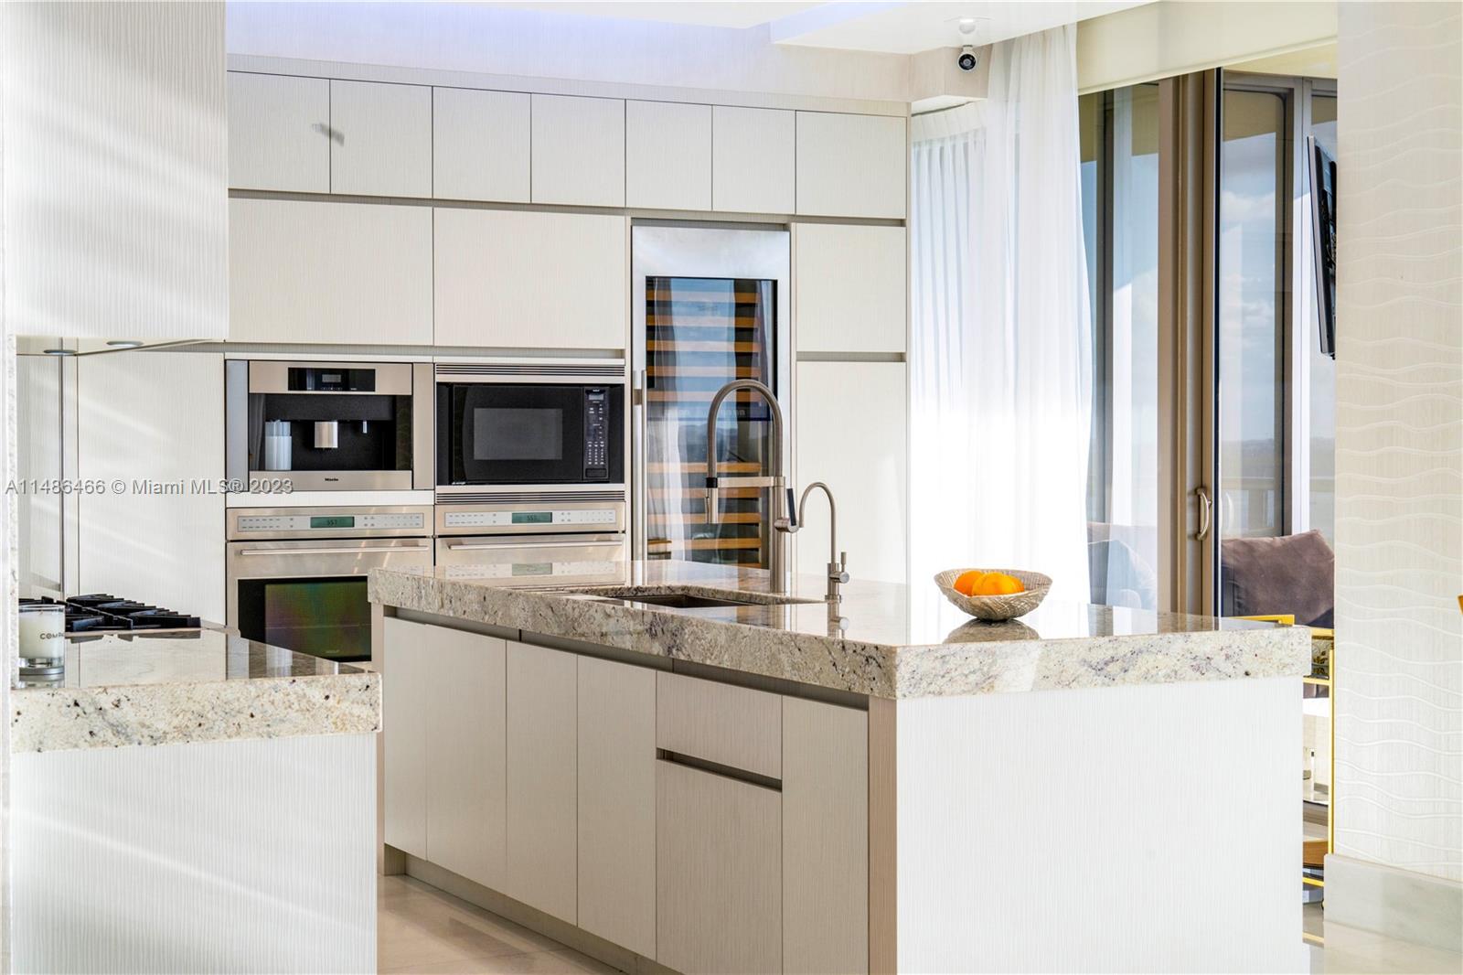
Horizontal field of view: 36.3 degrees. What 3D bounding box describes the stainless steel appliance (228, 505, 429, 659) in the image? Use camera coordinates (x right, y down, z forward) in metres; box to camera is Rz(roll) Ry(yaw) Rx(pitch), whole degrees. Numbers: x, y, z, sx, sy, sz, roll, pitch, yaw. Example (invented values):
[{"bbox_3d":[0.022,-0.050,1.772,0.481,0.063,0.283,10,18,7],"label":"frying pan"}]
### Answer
[{"bbox_3d":[-1.555,0.424,8.307,0.760,0.720,0.600,-1,2,-25],"label":"stainless steel appliance"}]

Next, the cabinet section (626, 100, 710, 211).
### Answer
[{"bbox_3d":[-0.357,-1.288,8.874,0.366,0.411,0.550,-1,2,-25],"label":"cabinet section"}]

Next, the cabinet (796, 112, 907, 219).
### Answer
[{"bbox_3d":[0.373,-1.296,9.194,0.504,0.412,0.520,-1,1,-25],"label":"cabinet"}]

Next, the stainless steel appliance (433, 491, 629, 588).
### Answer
[{"bbox_3d":[-0.863,0.407,8.633,0.759,0.720,0.600,-1,2,-25],"label":"stainless steel appliance"}]

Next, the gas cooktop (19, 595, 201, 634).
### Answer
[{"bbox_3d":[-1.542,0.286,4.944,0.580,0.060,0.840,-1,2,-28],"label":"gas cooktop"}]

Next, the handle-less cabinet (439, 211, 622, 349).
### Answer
[{"bbox_3d":[-0.860,-0.784,8.627,0.764,0.508,0.520,-1,1,-25],"label":"handle-less cabinet"}]

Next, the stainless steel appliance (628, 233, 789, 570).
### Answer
[{"bbox_3d":[-0.199,0.033,9.057,0.675,2.103,0.610,-1,2,-24],"label":"stainless steel appliance"}]

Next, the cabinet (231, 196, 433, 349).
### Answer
[{"bbox_3d":[-1.565,-0.776,8.304,0.761,0.502,0.600,-1,2,-25],"label":"cabinet"}]

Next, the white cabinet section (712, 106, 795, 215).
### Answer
[{"bbox_3d":[-0.020,-1.288,9.010,0.365,0.412,0.520,-1,1,-25],"label":"white cabinet section"}]

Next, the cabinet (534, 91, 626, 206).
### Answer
[{"bbox_3d":[-0.701,-1.274,8.700,0.380,0.408,0.600,-1,2,-25],"label":"cabinet"}]

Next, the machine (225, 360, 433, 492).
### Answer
[{"bbox_3d":[-1.550,-0.226,8.304,0.764,0.466,0.500,-1,1,-25],"label":"machine"}]

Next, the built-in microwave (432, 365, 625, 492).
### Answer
[{"bbox_3d":[-0.856,-0.227,8.629,0.757,0.495,0.500,-1,1,-25],"label":"built-in microwave"}]

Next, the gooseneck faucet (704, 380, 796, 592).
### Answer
[{"bbox_3d":[0.058,0.004,5.631,0.240,0.540,0.100,-1,2,-36],"label":"gooseneck faucet"}]

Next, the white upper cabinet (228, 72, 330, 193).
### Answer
[{"bbox_3d":[-1.728,-1.269,8.211,0.382,0.411,0.520,-1,1,-25],"label":"white upper cabinet"}]

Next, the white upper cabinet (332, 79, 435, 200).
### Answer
[{"bbox_3d":[-1.393,-1.267,8.373,0.384,0.408,0.600,-1,2,-25],"label":"white upper cabinet"}]

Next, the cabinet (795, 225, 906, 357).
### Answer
[{"bbox_3d":[0.374,-0.801,9.205,0.505,0.509,0.520,-1,1,-25],"label":"cabinet"}]

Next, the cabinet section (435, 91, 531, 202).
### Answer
[{"bbox_3d":[-1.041,-1.279,8.551,0.383,0.411,0.550,-1,2,-25],"label":"cabinet section"}]

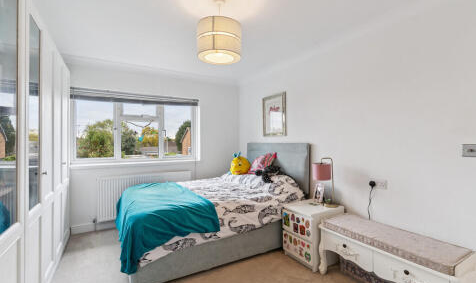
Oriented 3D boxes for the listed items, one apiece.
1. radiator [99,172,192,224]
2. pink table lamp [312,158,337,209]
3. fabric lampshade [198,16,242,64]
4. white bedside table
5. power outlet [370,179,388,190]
[{"bbox_3d":[-1.365,0.804,3.433,1.324,0.605,0.090,0,0,-30],"label":"radiator"},{"bbox_3d":[0.955,0.443,2.430,0.250,0.515,0.190,0,0,-22],"label":"pink table lamp"},{"bbox_3d":[-0.149,-0.797,1.820,0.350,0.240,0.350,0,0,0],"label":"fabric lampshade"},{"bbox_3d":[0.825,0.975,2.438,0.480,0.550,0.400,0,0,-30],"label":"white bedside table"},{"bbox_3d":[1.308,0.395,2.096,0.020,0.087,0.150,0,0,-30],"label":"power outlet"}]

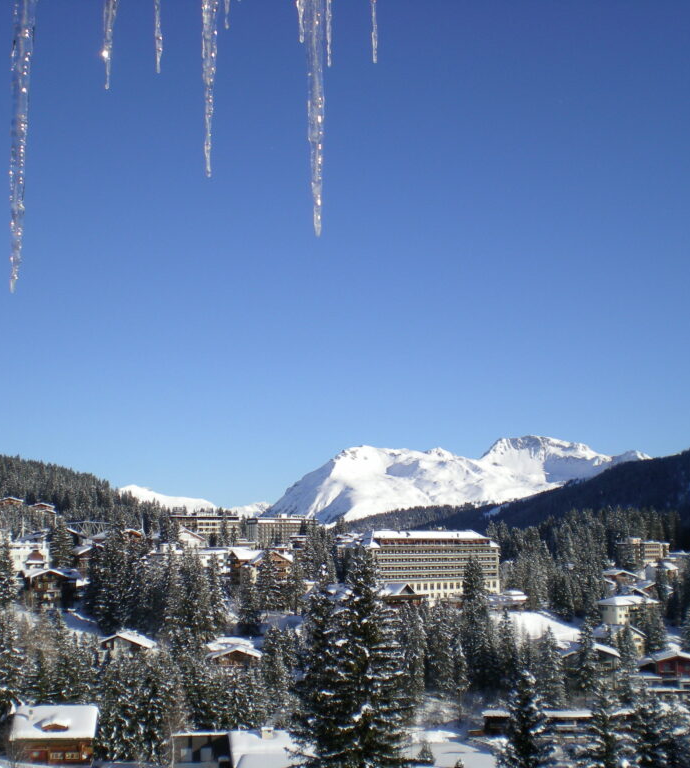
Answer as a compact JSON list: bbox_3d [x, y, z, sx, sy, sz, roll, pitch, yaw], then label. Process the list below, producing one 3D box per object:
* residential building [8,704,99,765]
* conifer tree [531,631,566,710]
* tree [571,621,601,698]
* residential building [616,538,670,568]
[{"bbox_3d":[-47.110,56.270,183.000,13.280,7.930,13.970,1,-9,-10],"label":"residential building"},{"bbox_3d":[47.430,66.260,262.000,7.600,18.400,7.600,-1,-8,0],"label":"conifer tree"},{"bbox_3d":[58.010,66.130,270.000,7.000,18.400,7.000,-1,-8,0],"label":"tree"},{"bbox_3d":[170.590,97.110,645.000,23.990,16.770,16.540,2,-9,-20],"label":"residential building"}]

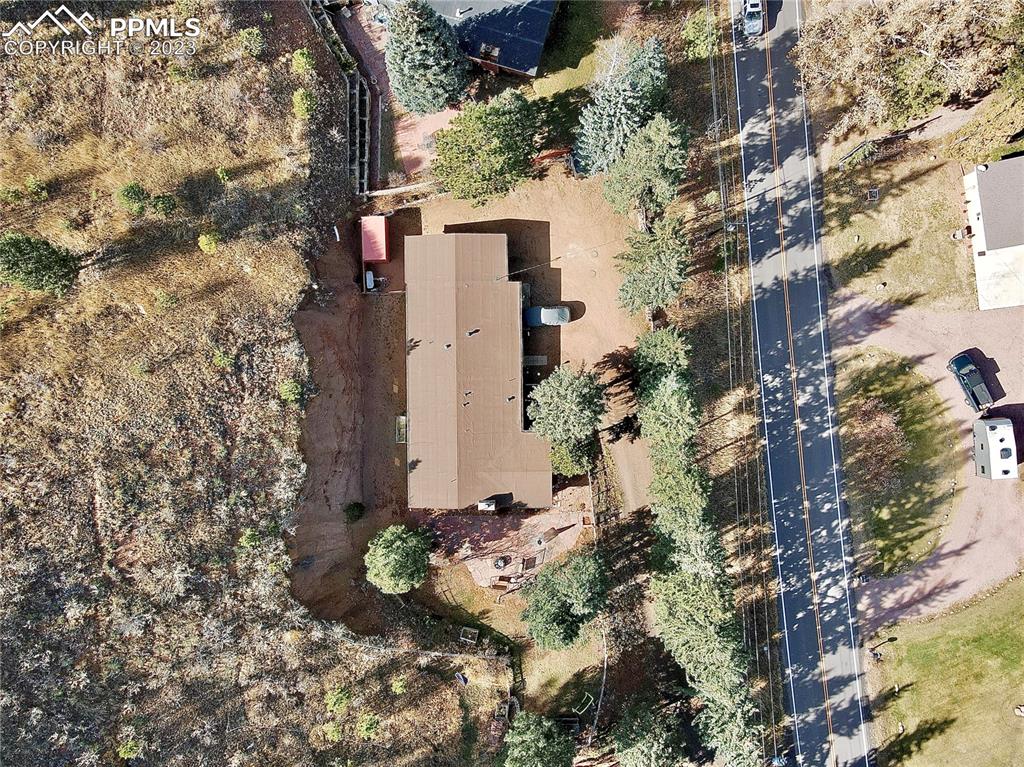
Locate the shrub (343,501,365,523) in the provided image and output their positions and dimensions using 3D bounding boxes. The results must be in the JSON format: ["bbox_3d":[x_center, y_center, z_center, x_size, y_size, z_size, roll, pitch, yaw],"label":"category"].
[{"bbox_3d":[-15.360,12.400,68.750,1.960,1.500,2.000,0,90,0],"label":"shrub"}]

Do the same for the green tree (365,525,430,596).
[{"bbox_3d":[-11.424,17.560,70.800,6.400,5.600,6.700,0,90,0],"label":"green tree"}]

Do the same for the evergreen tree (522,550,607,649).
[{"bbox_3d":[4.990,20.450,67.500,7.550,8.000,7.690,0,90,0],"label":"evergreen tree"}]

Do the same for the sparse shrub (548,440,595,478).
[{"bbox_3d":[5.820,7.130,69.350,4.360,3.300,4.130,0,90,0],"label":"sparse shrub"}]

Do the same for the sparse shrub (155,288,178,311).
[{"bbox_3d":[-33.188,-8.069,68.162,2.220,1.680,2.030,0,90,0],"label":"sparse shrub"}]

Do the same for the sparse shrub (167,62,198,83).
[{"bbox_3d":[-29.650,-27.980,63.850,2.580,1.300,1.510,0,90,0],"label":"sparse shrub"}]

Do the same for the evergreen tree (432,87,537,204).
[{"bbox_3d":[-2.637,-23.048,69.300,9.800,9.500,10.200,0,90,0],"label":"evergreen tree"}]

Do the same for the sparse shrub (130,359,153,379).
[{"bbox_3d":[-33.270,-1.340,63.550,1.810,1.300,1.780,0,90,0],"label":"sparse shrub"}]

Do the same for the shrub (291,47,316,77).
[{"bbox_3d":[-20.810,-31.985,70.486,2.300,2.030,2.870,0,90,0],"label":"shrub"}]

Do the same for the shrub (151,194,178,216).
[{"bbox_3d":[-31.050,-15.900,63.400,2.110,1.600,1.760,0,90,0],"label":"shrub"}]

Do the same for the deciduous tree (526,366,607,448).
[{"bbox_3d":[5.090,2.240,66.250,6.920,9.500,7.790,0,90,0],"label":"deciduous tree"}]

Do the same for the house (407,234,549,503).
[{"bbox_3d":[-3.320,-1.150,71.600,14.500,4.700,27.400,-1,90,0],"label":"house"}]

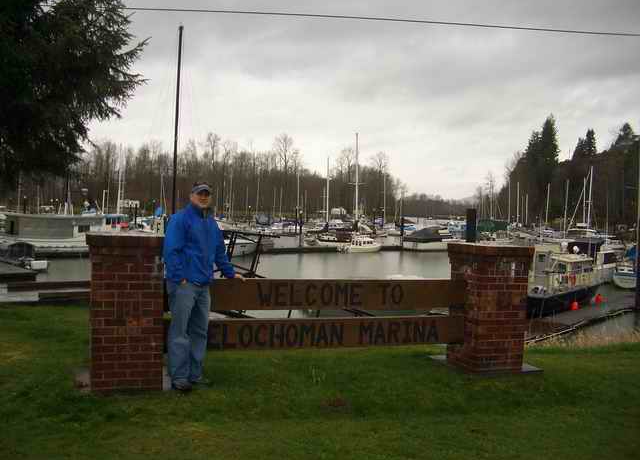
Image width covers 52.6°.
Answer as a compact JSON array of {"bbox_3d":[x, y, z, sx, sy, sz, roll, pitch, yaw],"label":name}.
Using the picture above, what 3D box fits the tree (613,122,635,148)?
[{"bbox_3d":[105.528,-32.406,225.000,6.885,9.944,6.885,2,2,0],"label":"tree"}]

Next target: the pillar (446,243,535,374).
[{"bbox_3d":[1.812,0.819,7.006,0.677,1.303,0.624,1,2,-19],"label":"pillar"}]

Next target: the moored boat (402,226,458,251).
[{"bbox_3d":[12.296,0.942,72.799,6.200,2.726,2.400,2,2,-10],"label":"moored boat"}]

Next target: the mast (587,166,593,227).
[{"bbox_3d":[39.565,-4.918,95.000,0.180,8.809,0.180,2,2,0],"label":"mast"}]

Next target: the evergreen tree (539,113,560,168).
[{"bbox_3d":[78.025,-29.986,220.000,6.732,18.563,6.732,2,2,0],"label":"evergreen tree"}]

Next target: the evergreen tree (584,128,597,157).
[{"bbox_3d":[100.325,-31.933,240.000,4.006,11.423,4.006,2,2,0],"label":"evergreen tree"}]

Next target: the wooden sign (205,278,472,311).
[{"bbox_3d":[0.039,0.636,6.410,3.160,0.287,0.100,2,2,-19],"label":"wooden sign"}]

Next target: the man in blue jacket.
[{"bbox_3d":[-1.024,0.497,5.640,0.660,1.790,0.420,0,3,-33],"label":"man in blue jacket"}]

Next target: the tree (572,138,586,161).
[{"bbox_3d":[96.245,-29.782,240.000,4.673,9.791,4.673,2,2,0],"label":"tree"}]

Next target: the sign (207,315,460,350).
[{"bbox_3d":[0.026,1.015,6.425,3.160,0.284,0.100,2,2,-19],"label":"sign"}]

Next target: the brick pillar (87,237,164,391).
[{"bbox_3d":[-1.729,0.696,5.783,0.677,1.303,0.624,1,2,-19],"label":"brick pillar"}]

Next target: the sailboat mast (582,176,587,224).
[{"bbox_3d":[40.057,-4.468,98.000,0.160,7.269,0.160,2,2,0],"label":"sailboat mast"}]

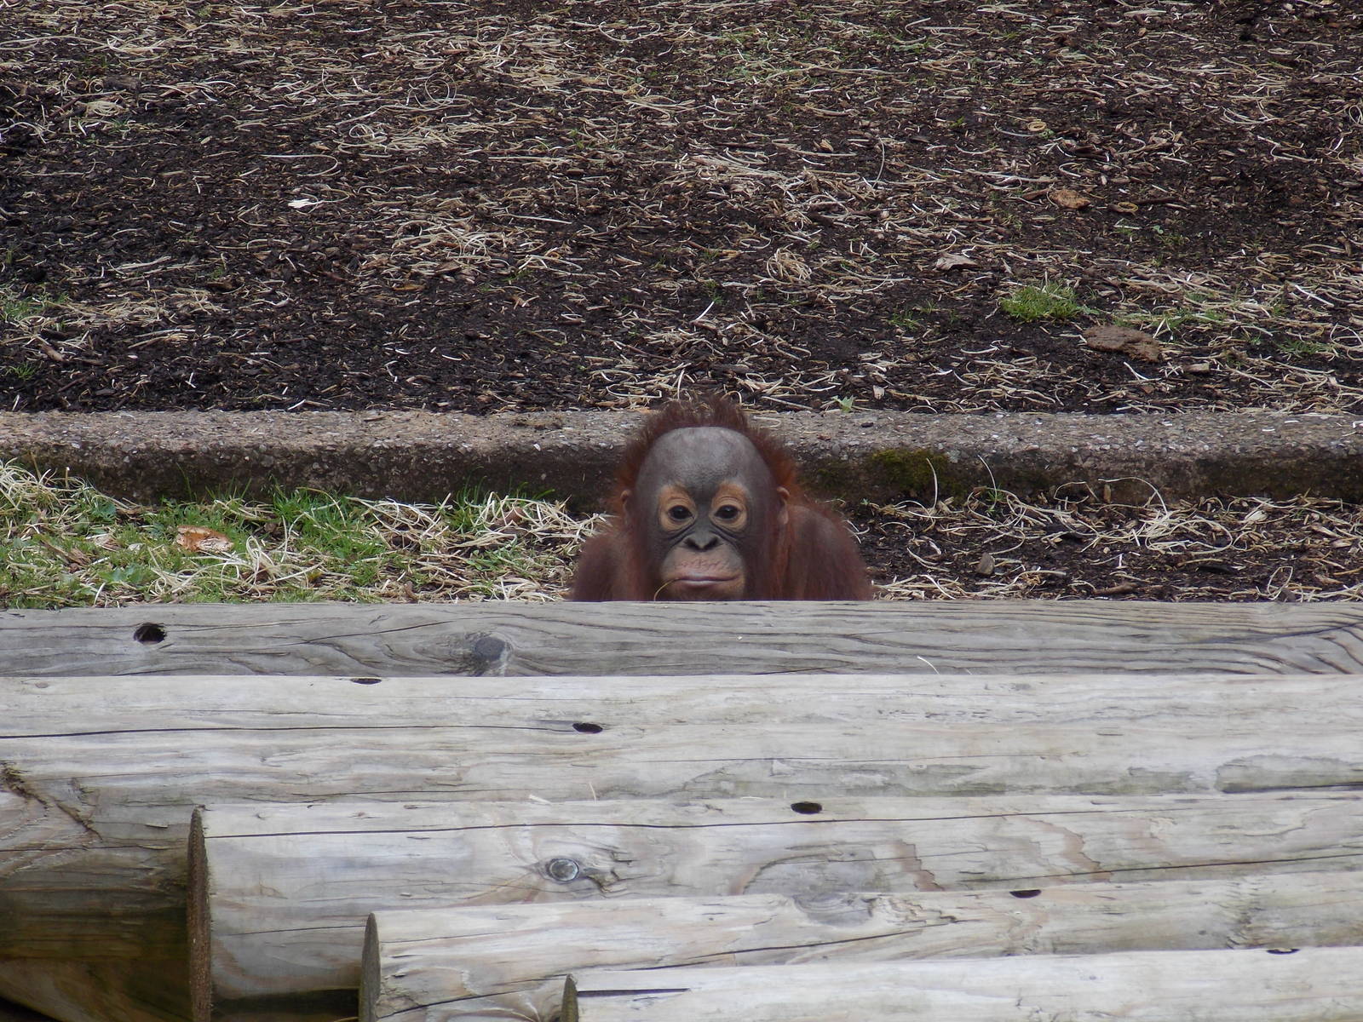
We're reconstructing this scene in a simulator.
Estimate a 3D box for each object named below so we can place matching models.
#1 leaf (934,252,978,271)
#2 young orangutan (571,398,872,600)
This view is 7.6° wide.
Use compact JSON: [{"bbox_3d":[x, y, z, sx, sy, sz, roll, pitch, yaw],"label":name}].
[{"bbox_3d":[0.285,-0.258,10.600,0.047,0.013,0.032,0,16,0],"label":"leaf"},{"bbox_3d":[0.036,0.110,9.300,0.310,0.460,0.290,2,16,6],"label":"young orangutan"}]

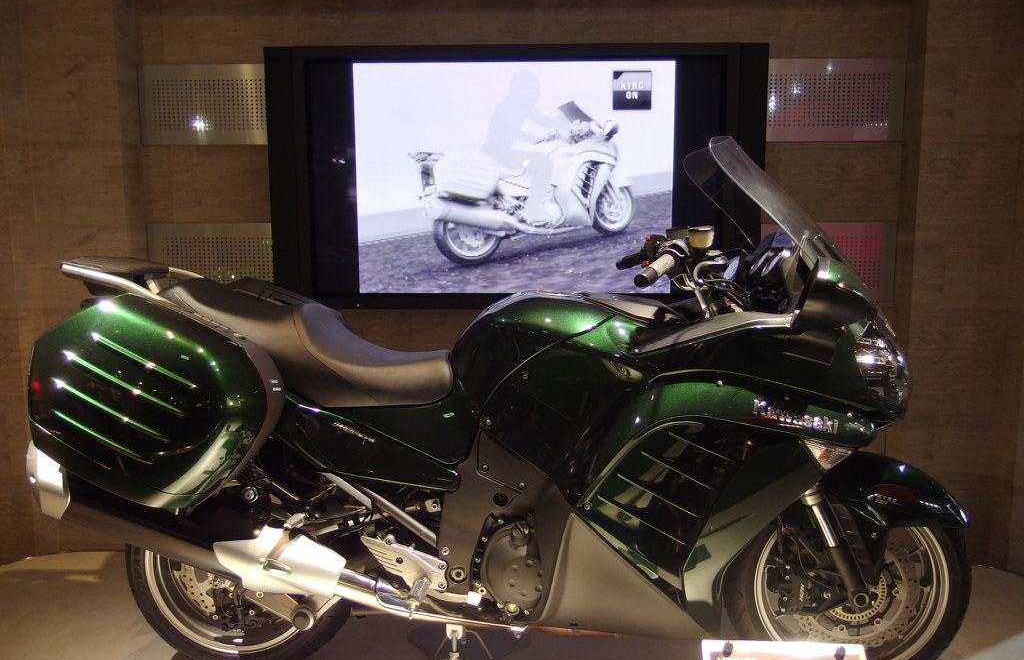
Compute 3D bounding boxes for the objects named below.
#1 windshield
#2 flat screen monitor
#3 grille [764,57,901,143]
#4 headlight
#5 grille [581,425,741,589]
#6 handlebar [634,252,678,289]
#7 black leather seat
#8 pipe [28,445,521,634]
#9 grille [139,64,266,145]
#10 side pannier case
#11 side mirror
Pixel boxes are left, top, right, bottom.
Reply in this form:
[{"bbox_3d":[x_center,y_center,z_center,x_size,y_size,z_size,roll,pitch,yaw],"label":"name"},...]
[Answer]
[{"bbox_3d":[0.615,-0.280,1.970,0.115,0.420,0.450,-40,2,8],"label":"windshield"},{"bbox_3d":[0.015,-0.531,2.942,1.722,0.905,0.110,0,7,1],"label":"flat screen monitor"},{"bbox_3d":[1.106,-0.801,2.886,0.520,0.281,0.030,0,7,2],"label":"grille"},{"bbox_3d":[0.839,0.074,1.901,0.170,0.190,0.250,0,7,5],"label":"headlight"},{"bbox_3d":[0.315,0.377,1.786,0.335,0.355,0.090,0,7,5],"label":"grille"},{"bbox_3d":[0.299,-0.124,1.675,0.040,0.040,0.155,5,23,36],"label":"handlebar"},{"bbox_3d":[-0.487,0.026,2.098,0.690,0.290,0.350,0,7,5],"label":"black leather seat"},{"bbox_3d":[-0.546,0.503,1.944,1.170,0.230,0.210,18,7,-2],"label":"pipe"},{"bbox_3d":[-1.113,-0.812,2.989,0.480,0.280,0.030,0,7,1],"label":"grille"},{"bbox_3d":[-0.758,0.149,1.775,0.530,0.420,0.260,9,8,4],"label":"side pannier case"},{"bbox_3d":[0.640,-0.071,1.672,0.145,0.145,0.190,0,7,5],"label":"side mirror"}]

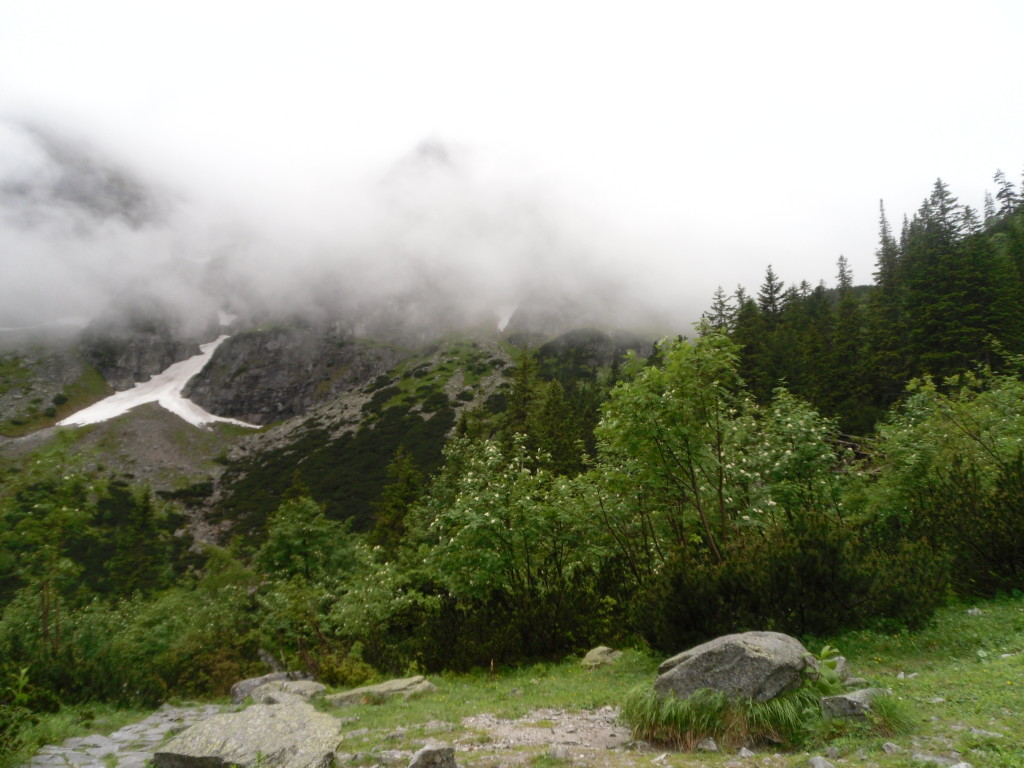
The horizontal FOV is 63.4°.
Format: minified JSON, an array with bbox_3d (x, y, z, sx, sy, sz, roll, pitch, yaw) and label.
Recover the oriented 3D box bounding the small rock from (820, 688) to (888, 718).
[{"bbox_3d":[2.812,2.631,6.800,0.500,0.230,0.400,0,-7,0],"label":"small rock"}]

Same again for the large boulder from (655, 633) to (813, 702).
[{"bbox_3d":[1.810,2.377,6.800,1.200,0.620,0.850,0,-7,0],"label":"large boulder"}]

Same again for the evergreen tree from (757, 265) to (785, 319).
[{"bbox_3d":[16.228,-2.166,52.000,2.700,10.700,2.700,0,-7,0],"label":"evergreen tree"}]

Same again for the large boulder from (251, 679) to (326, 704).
[{"bbox_3d":[-2.051,2.840,7.600,0.640,0.260,0.520,0,-7,0],"label":"large boulder"}]

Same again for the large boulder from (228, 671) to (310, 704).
[{"bbox_3d":[-2.401,3.005,8.200,0.740,0.320,0.600,0,-7,0],"label":"large boulder"}]

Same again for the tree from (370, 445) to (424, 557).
[{"bbox_3d":[-2.852,3.359,21.000,1.600,3.700,1.600,0,-7,0],"label":"tree"}]

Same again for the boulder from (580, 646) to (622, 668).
[{"bbox_3d":[1.016,3.115,9.400,0.480,0.260,0.380,0,-7,0],"label":"boulder"}]

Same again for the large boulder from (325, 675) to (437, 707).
[{"bbox_3d":[-1.222,2.859,7.700,1.020,0.280,0.600,0,-7,0],"label":"large boulder"}]

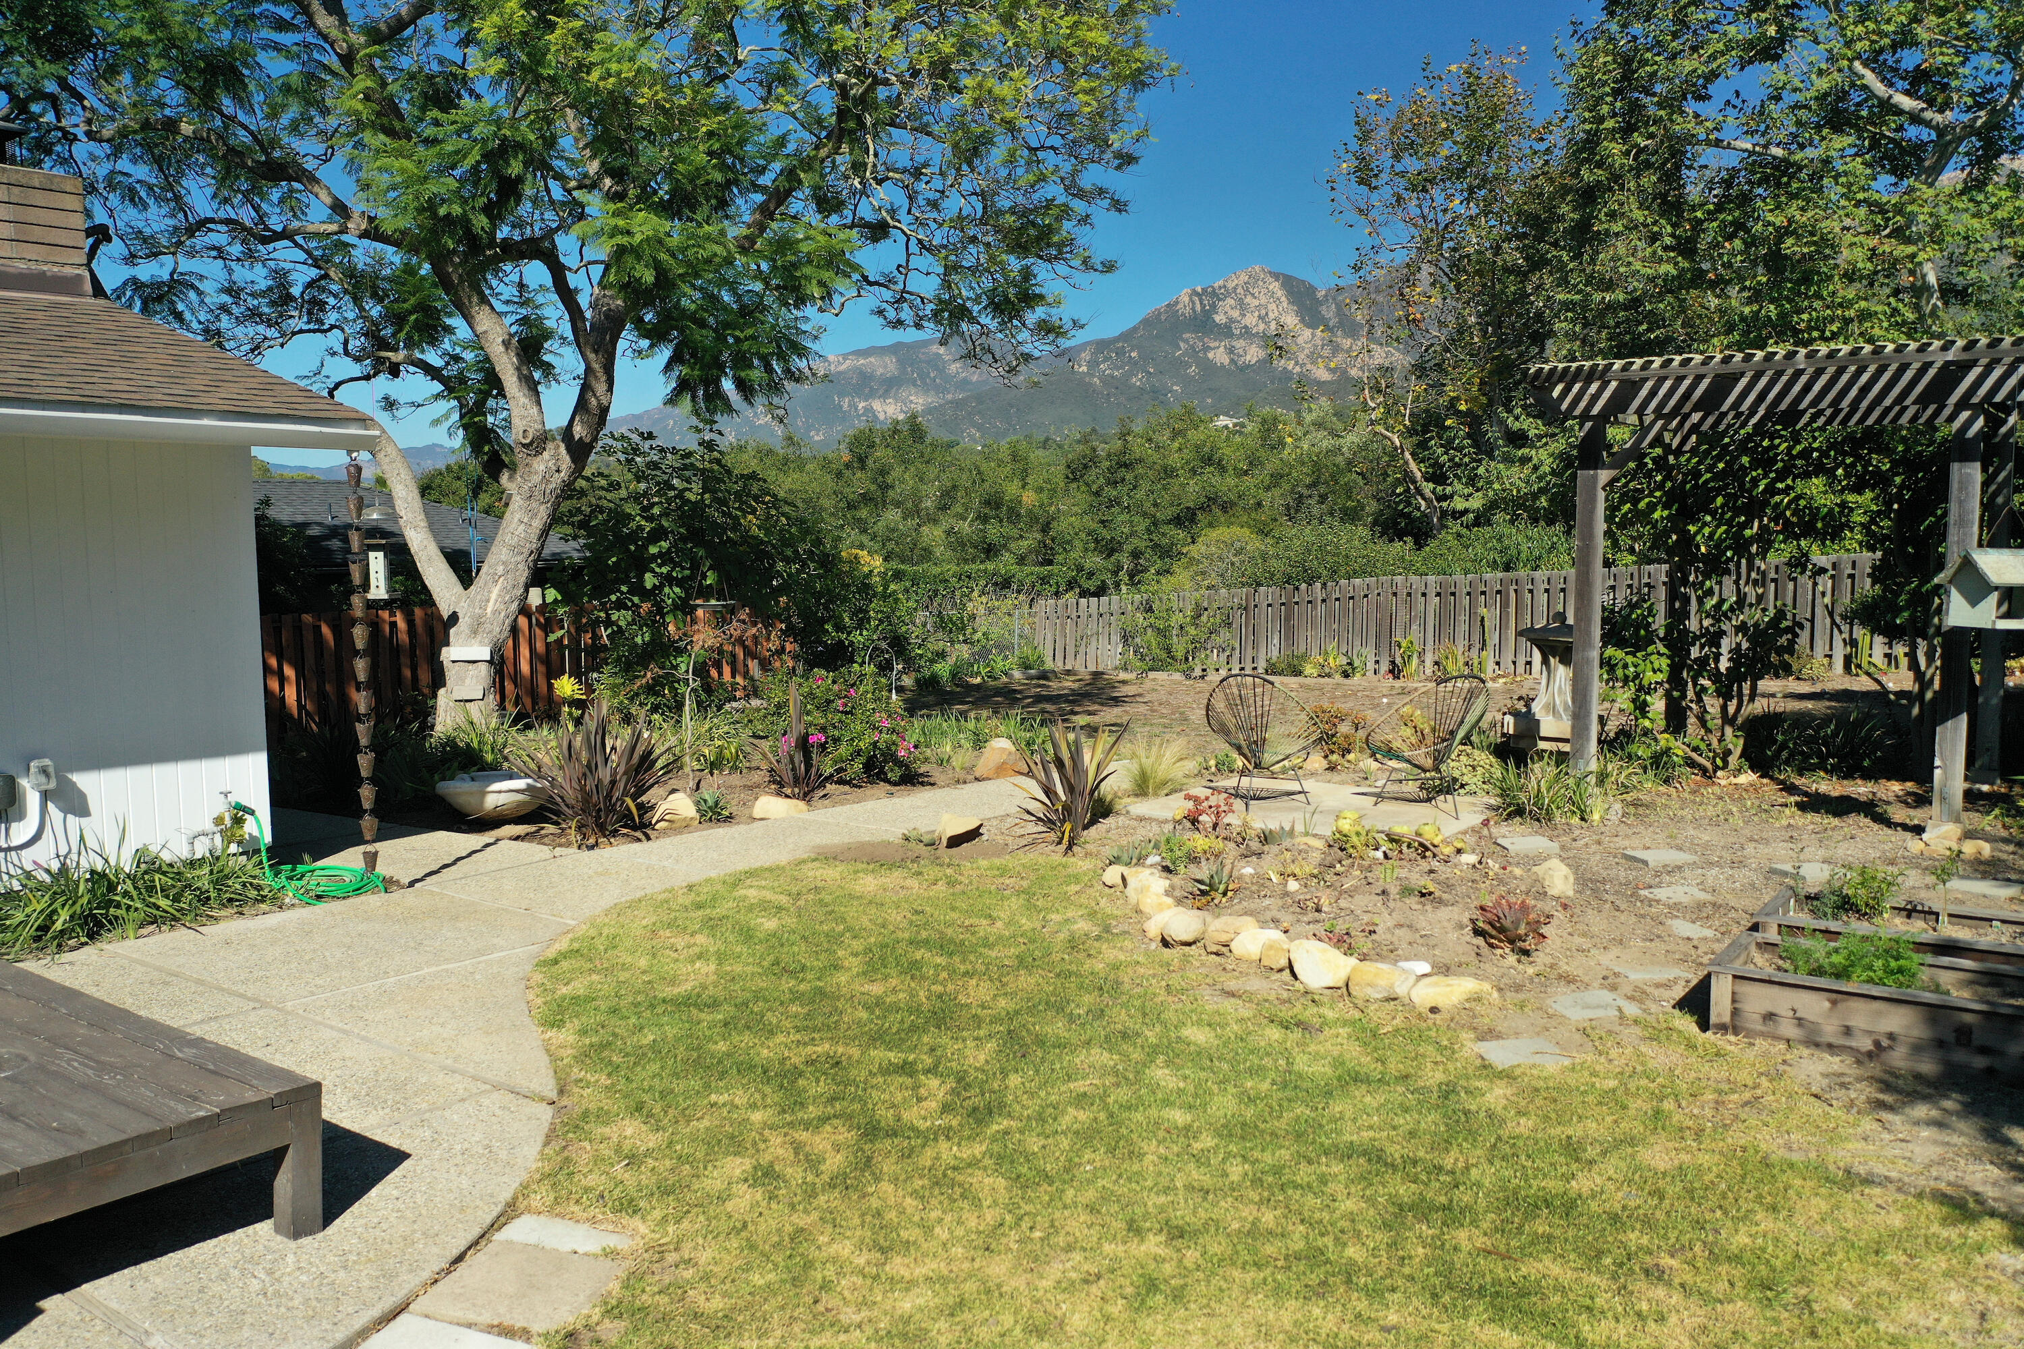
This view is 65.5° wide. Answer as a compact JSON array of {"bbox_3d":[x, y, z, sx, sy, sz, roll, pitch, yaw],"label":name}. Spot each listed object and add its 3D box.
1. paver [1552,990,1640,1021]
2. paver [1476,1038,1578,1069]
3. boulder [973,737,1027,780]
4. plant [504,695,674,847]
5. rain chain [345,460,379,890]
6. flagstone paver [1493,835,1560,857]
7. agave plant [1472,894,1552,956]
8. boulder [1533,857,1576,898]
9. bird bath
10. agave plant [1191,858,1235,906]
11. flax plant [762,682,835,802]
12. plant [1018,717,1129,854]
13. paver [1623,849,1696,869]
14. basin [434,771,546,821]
[{"bbox_3d":[2.289,1.330,6.245,0.335,0.040,0.325,-1,5,-10],"label":"paver"},{"bbox_3d":[1.843,1.386,5.681,0.320,0.040,0.290,-1,5,-10],"label":"paver"},{"bbox_3d":[-0.080,0.649,12.063,0.420,0.310,0.320,-1,5,-5],"label":"boulder"},{"bbox_3d":[-2.571,0.603,9.819,1.000,0.850,0.950,0,5,0],"label":"plant"},{"bbox_3d":[-3.501,-0.022,8.481,0.095,2.280,0.095,-2,6,-22],"label":"rain chain"},{"bbox_3d":[3.026,1.013,9.269,0.335,0.040,0.325,-1,5,-8],"label":"flagstone paver"},{"bbox_3d":[2.267,1.109,7.132,0.360,0.230,0.350,1,6,18],"label":"agave plant"},{"bbox_3d":[2.811,1.057,8.164,0.210,0.170,0.190,0,5,0],"label":"boulder"},{"bbox_3d":[4.509,0.087,12.982,0.660,1.180,0.660,4,7,37],"label":"bird bath"},{"bbox_3d":[1.035,1.040,8.043,0.230,0.210,0.230,0,5,7],"label":"agave plant"},{"bbox_3d":[-1.534,0.457,11.224,0.550,0.810,0.500,-1,5,-8],"label":"flax plant"},{"bbox_3d":[0.359,0.663,9.523,0.720,0.750,0.660,0,5,0],"label":"plant"},{"bbox_3d":[3.660,1.044,8.899,0.340,0.040,0.320,-1,5,-10],"label":"paver"},{"bbox_3d":[-3.442,0.814,10.418,0.740,0.260,0.680,-2,6,-18],"label":"basin"}]

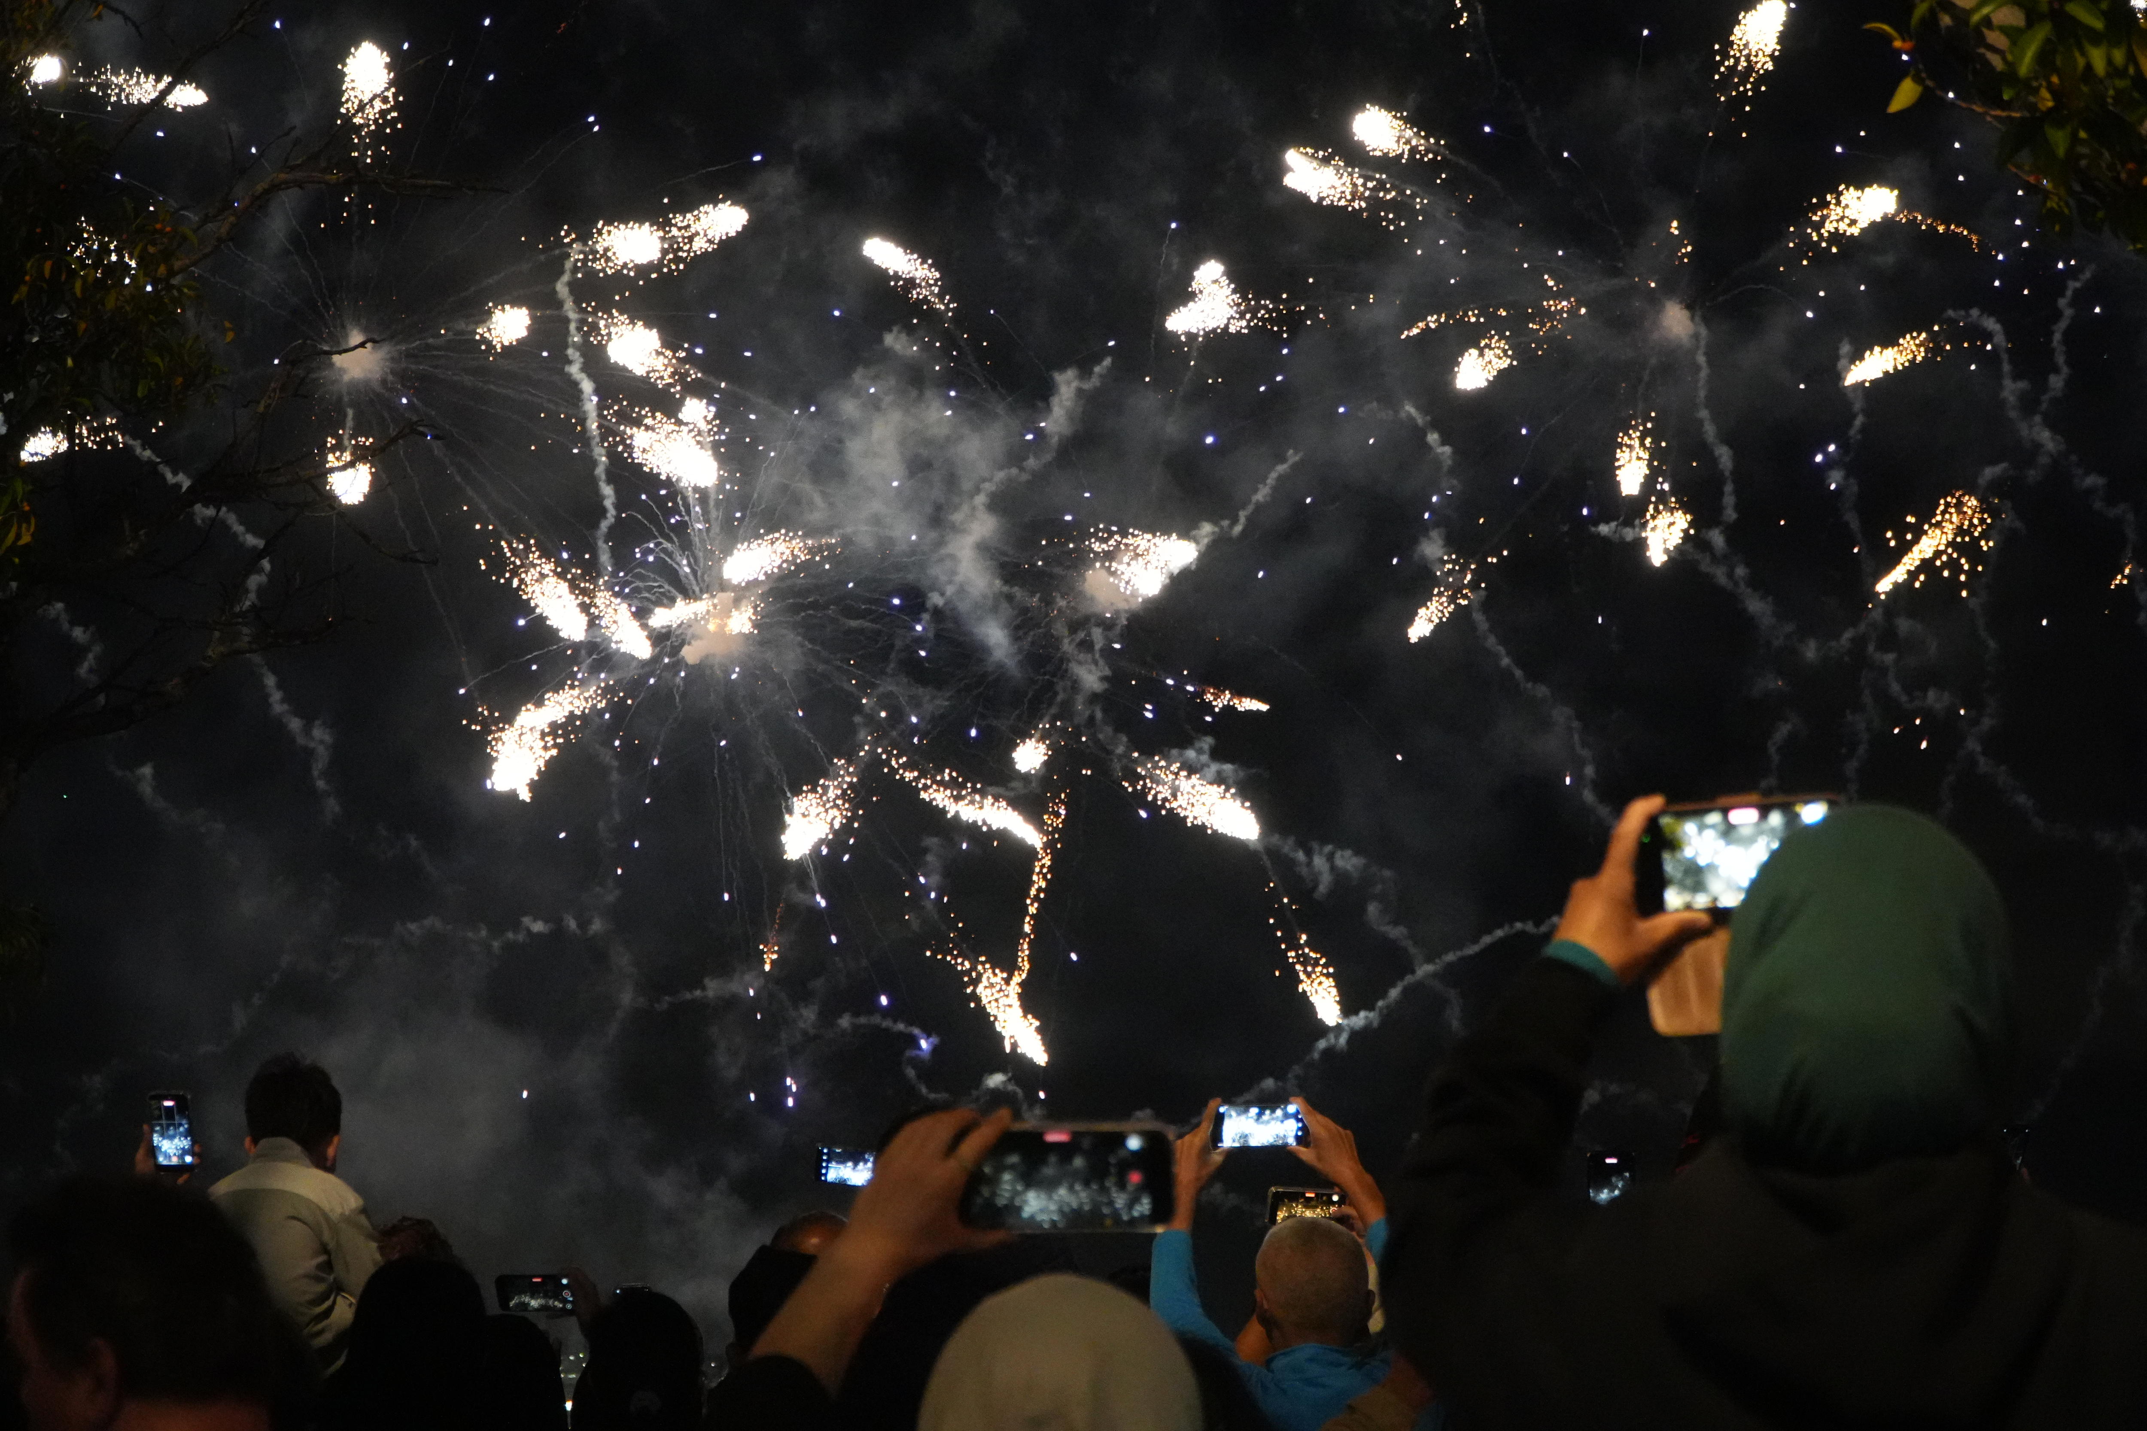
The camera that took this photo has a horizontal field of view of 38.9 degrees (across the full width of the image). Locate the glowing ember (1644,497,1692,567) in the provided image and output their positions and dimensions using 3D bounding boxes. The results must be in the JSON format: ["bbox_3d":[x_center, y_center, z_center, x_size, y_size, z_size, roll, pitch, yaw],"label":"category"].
[{"bbox_3d":[39.047,-12.028,200.000,3.199,4.635,3.850,0,-13,0],"label":"glowing ember"}]

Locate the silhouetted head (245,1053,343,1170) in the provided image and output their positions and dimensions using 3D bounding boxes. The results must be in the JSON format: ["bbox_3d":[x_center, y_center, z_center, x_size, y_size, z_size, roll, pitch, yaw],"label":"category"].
[{"bbox_3d":[-1.371,0.700,5.350,0.168,0.215,0.190,-1,3,12],"label":"silhouetted head"}]

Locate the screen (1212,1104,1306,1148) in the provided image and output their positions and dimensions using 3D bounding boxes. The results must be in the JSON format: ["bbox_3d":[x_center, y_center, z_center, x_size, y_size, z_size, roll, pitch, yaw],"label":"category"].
[{"bbox_3d":[0.296,0.649,4.800,0.150,0.072,0.009,0,5,0],"label":"screen"}]

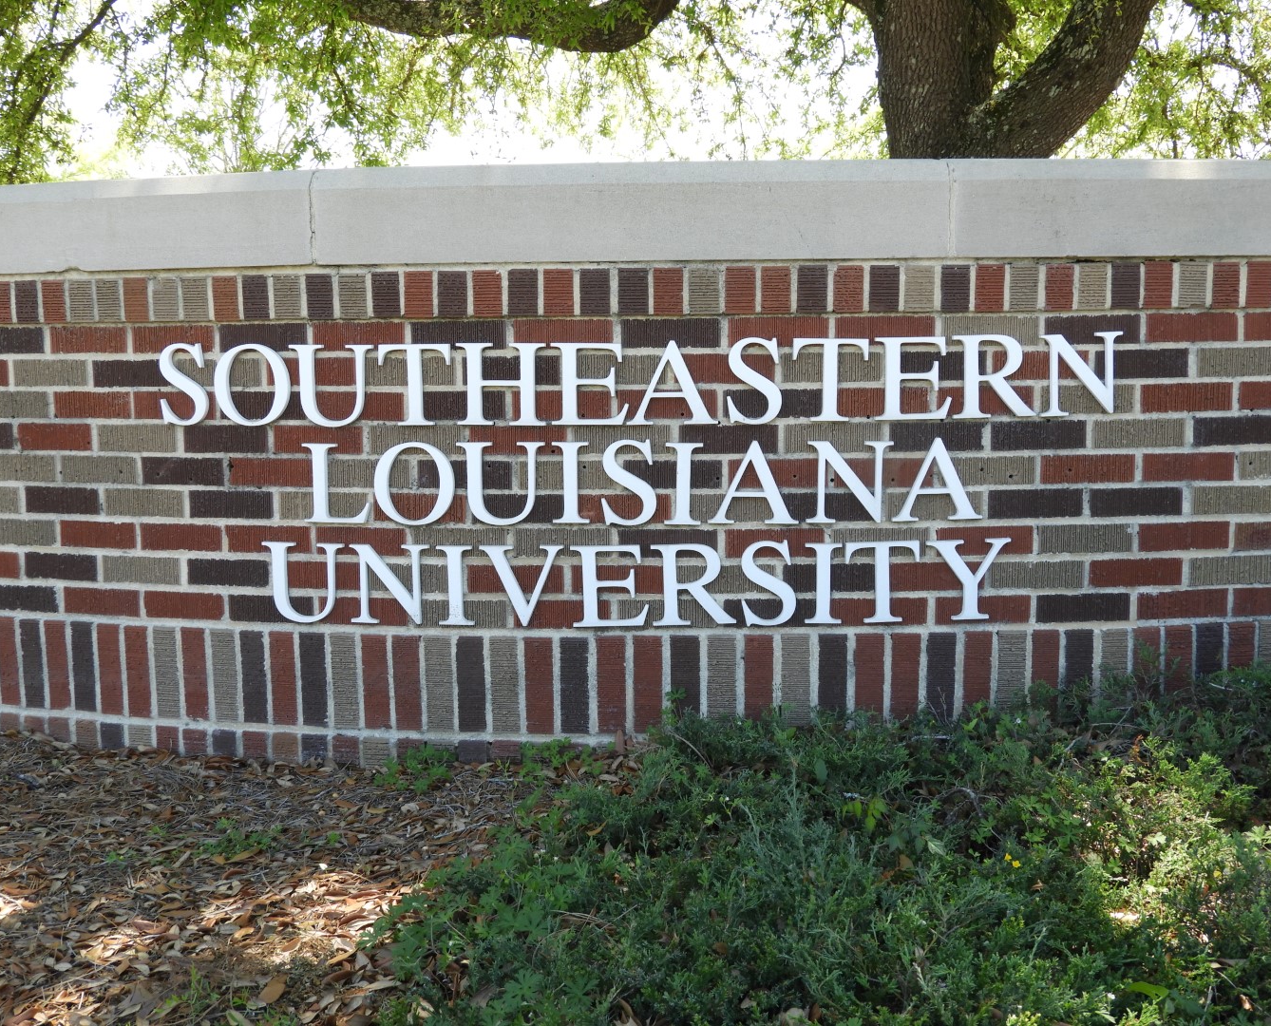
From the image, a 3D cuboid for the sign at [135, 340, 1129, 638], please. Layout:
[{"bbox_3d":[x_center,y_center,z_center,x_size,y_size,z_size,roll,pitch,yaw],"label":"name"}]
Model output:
[{"bbox_3d":[-0.017,-0.058,3.076,1.903,0.559,0.110,0,7,5],"label":"sign"}]

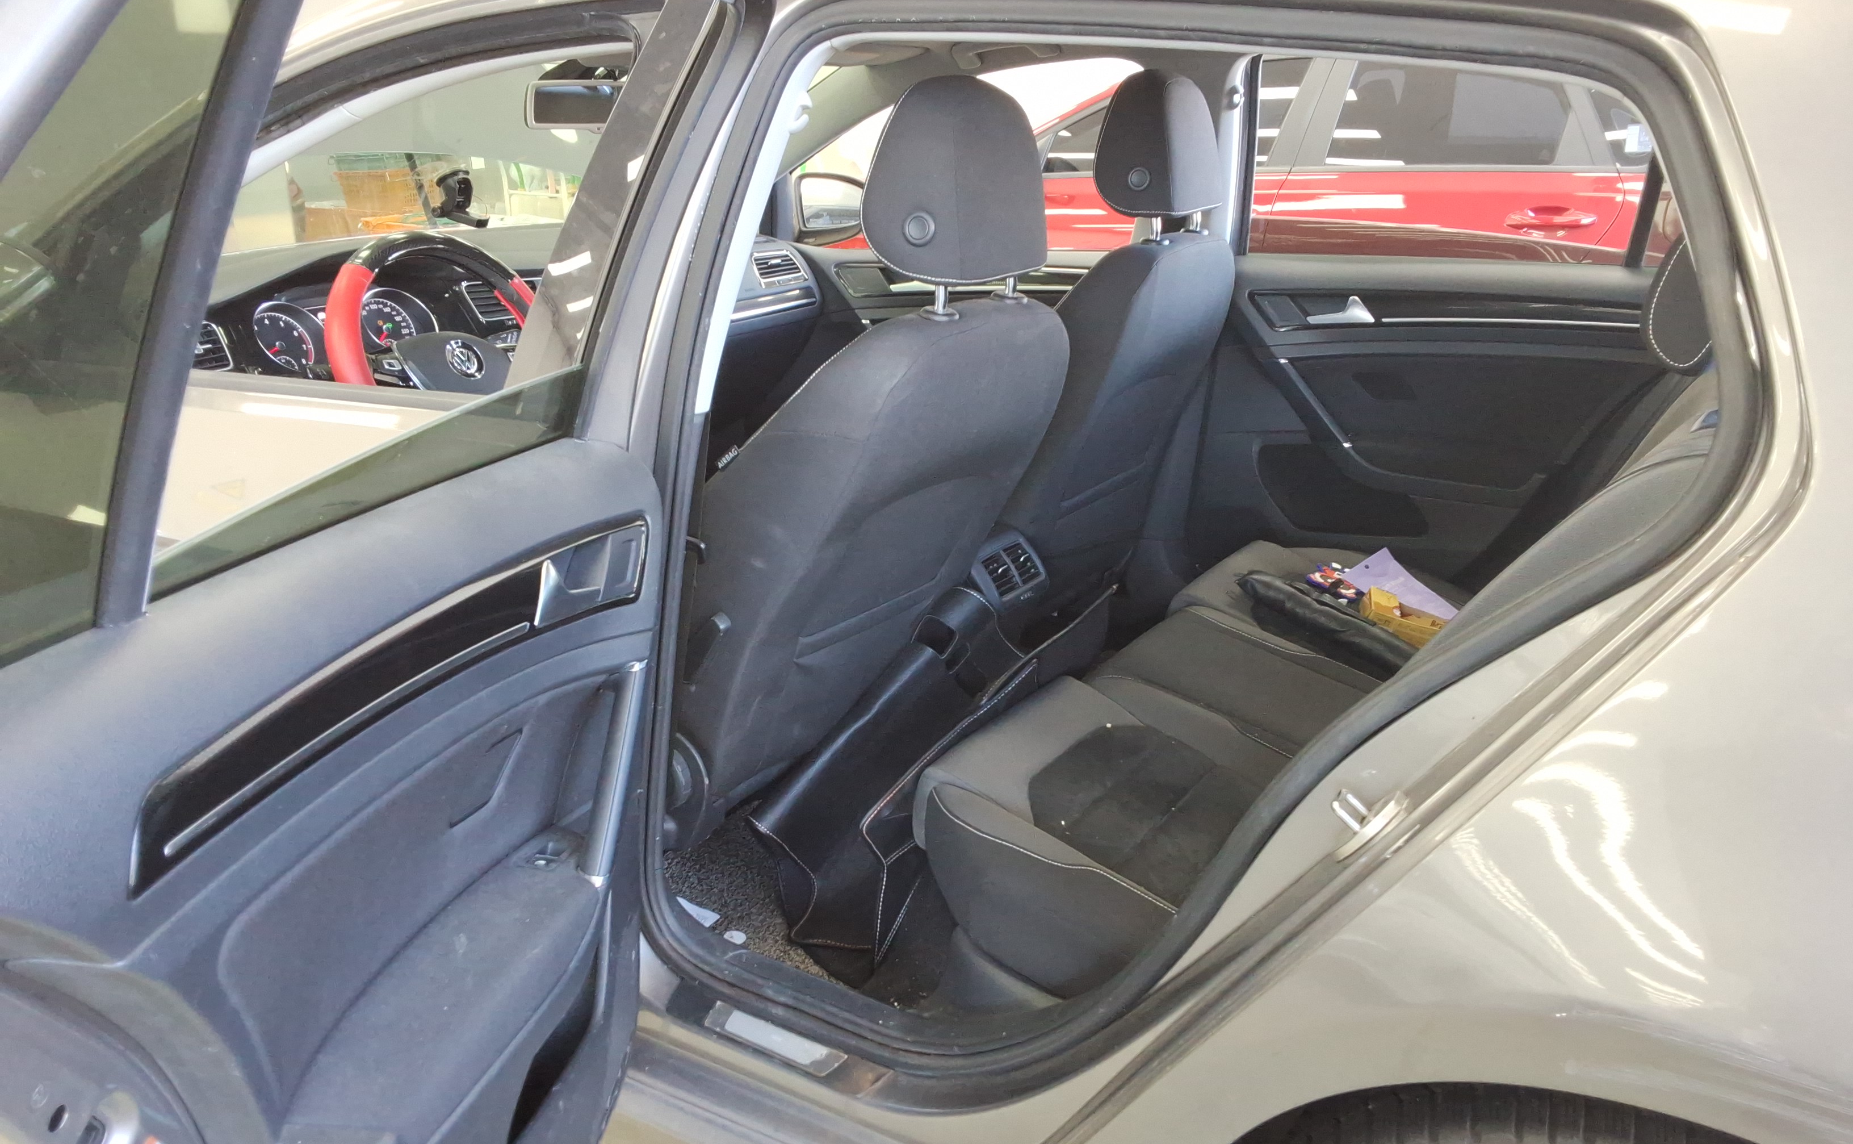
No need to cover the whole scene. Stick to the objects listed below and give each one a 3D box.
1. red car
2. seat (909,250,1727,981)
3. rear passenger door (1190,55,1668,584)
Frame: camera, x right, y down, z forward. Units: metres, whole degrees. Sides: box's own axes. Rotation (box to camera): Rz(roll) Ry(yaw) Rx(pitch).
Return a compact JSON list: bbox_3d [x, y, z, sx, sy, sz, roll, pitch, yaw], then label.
[{"bbox_3d":[1.199,-1.197,5.248,4.450,1.500,1.810,11,22,28],"label":"red car"},{"bbox_3d":[0.604,0.002,1.842,0.820,0.790,1.280,11,22,28],"label":"seat"},{"bbox_3d":[0.859,-0.345,2.478,0.960,1.040,0.240,11,22,28],"label":"rear passenger door"}]

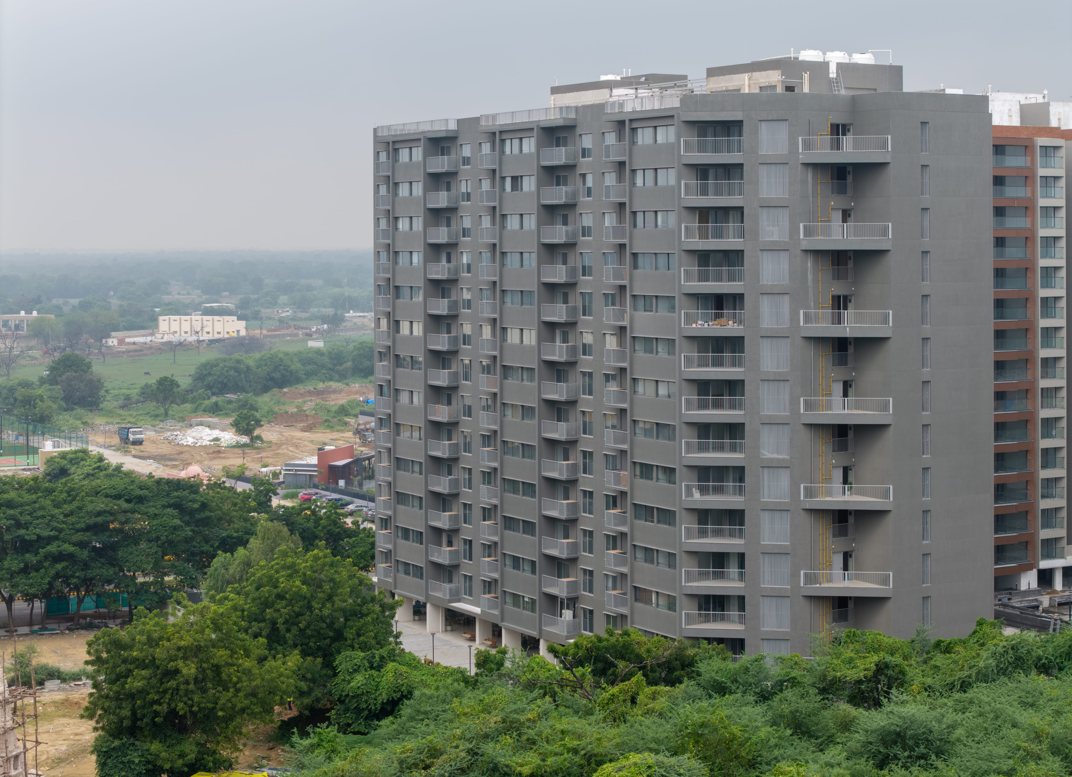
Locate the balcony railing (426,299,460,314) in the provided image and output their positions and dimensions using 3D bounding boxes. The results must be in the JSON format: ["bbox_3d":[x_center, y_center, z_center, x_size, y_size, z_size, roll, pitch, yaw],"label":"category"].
[{"bbox_3d":[-7.688,-6.852,179.894,1.121,1.111,3.501,-2,4,-30],"label":"balcony railing"}]

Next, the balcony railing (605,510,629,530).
[{"bbox_3d":[6.305,9.516,156.452,1.082,1.111,2.999,-2,4,-30],"label":"balcony railing"}]

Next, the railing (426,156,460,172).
[{"bbox_3d":[-7.903,-19.030,183.800,1.180,1.140,3.480,-2,3,-30],"label":"railing"}]

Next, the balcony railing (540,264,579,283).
[{"bbox_3d":[1.805,-8.922,167.100,1.180,1.140,3.480,-2,3,-30],"label":"balcony railing"}]

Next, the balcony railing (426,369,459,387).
[{"bbox_3d":[-7.799,-0.991,183.252,1.200,1.150,3.570,-2,3,-30],"label":"balcony railing"}]

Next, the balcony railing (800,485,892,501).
[{"bbox_3d":[21.399,7.199,149.300,6.350,1.080,0.140,0,2,9],"label":"balcony railing"}]

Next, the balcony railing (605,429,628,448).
[{"bbox_3d":[6.269,3.607,156.101,1.082,1.111,2.999,-2,4,-30],"label":"balcony railing"}]

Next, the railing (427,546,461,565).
[{"bbox_3d":[-7.731,14.002,183.800,1.180,1.140,3.480,-2,3,-30],"label":"railing"}]

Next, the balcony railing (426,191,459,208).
[{"bbox_3d":[-7.713,-15.640,179.372,1.121,1.111,3.501,-2,4,-30],"label":"balcony railing"}]

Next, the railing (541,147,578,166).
[{"bbox_3d":[1.767,-17.907,166.628,1.200,1.150,3.570,-2,3,-30],"label":"railing"}]

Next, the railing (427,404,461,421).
[{"bbox_3d":[-7.783,2.009,183.225,1.200,1.150,3.570,-2,3,-30],"label":"railing"}]

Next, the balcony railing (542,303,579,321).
[{"bbox_3d":[1.819,-5.917,167.100,1.180,1.140,3.480,-2,3,-30],"label":"balcony railing"}]

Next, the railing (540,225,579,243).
[{"bbox_3d":[1.799,-11.878,166.572,1.200,1.150,3.570,-2,3,-30],"label":"railing"}]

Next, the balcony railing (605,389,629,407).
[{"bbox_3d":[6.251,0.660,155.926,1.082,1.111,2.999,-2,4,-30],"label":"balcony railing"}]

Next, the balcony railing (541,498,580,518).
[{"bbox_3d":[1.864,9.142,166.460,1.200,1.150,3.570,-2,3,-30],"label":"balcony railing"}]

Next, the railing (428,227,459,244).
[{"bbox_3d":[-7.872,-13.024,183.800,1.180,1.140,3.480,-2,3,-30],"label":"railing"}]

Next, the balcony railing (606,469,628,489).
[{"bbox_3d":[6.287,6.559,156.276,1.082,1.111,2.999,-2,4,-30],"label":"balcony railing"}]

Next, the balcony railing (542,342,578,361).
[{"bbox_3d":[1.832,-2.852,166.516,1.200,1.150,3.570,-2,3,-30],"label":"balcony railing"}]

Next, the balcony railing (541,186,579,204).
[{"bbox_3d":[1.777,-14.932,167.100,1.180,1.140,3.480,-2,3,-30],"label":"balcony railing"}]

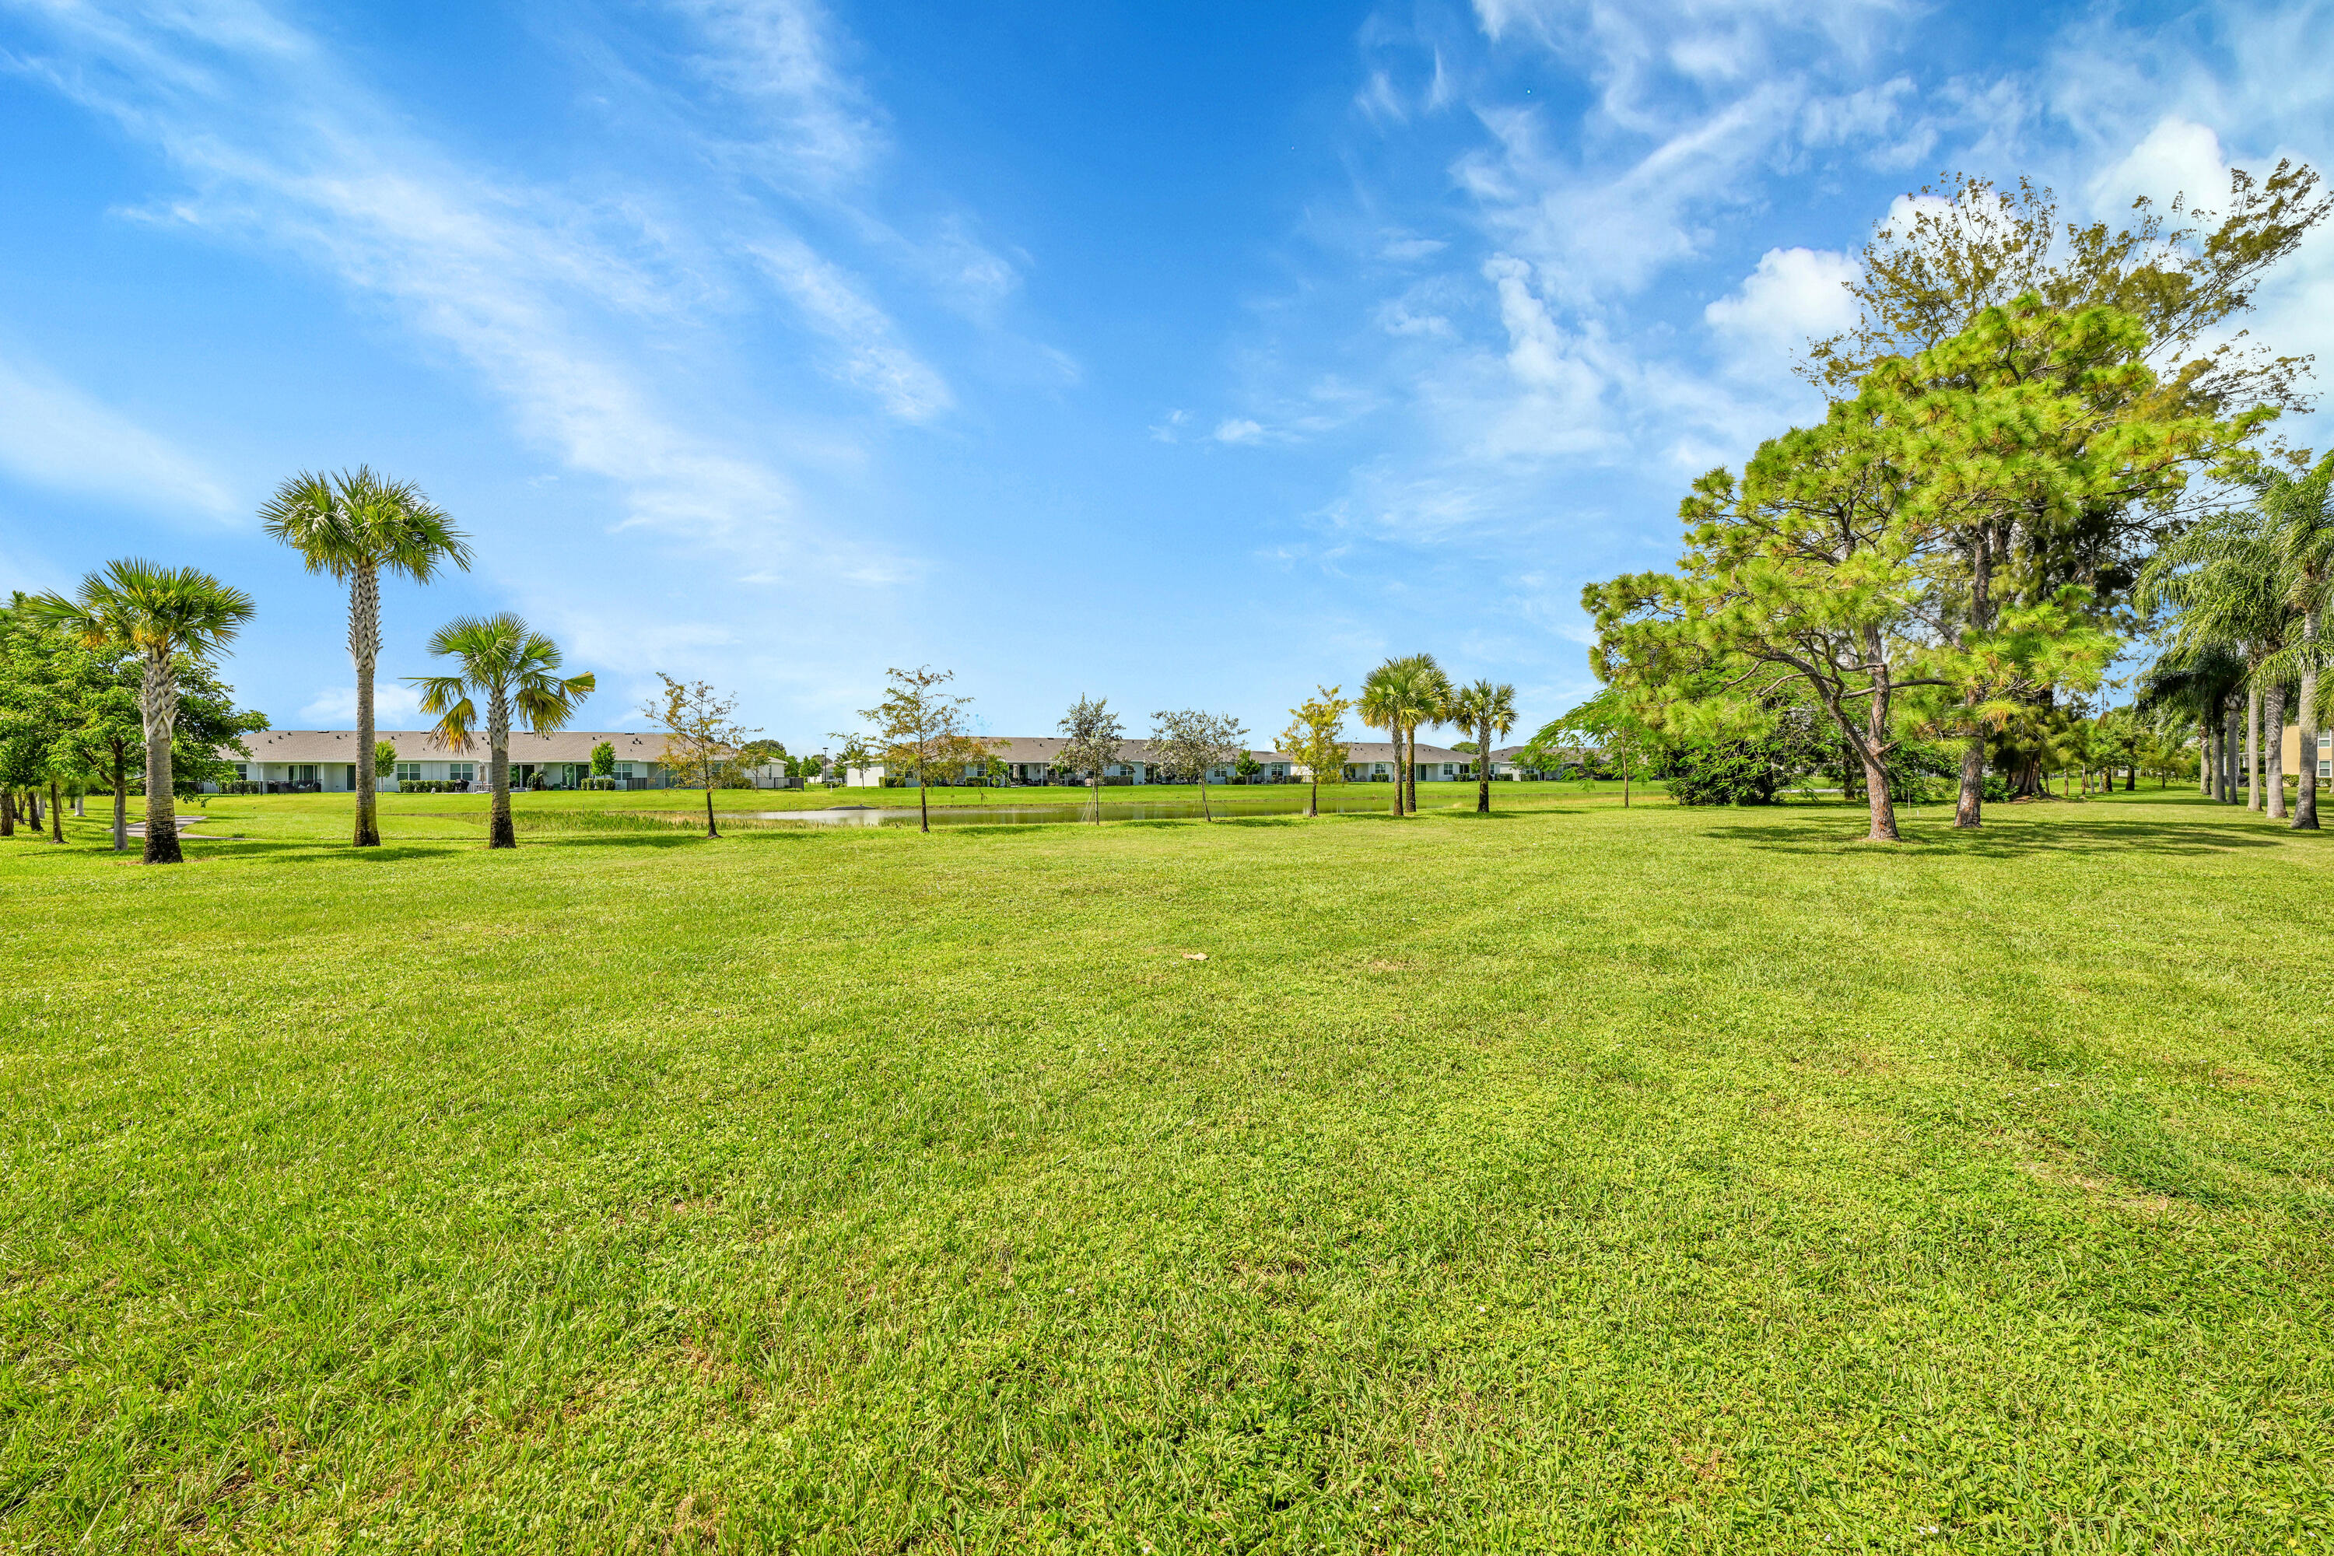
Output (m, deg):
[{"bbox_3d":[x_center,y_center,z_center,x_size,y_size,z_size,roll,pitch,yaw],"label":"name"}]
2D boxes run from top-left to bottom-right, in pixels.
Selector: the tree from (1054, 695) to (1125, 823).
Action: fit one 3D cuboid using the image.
[{"bbox_3d":[-2.367,-0.559,28.358,2.200,4.060,2.200,0,1,-5],"label":"tree"}]

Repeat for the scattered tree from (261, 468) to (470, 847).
[{"bbox_3d":[-18.551,-2.765,20.942,3.600,8.700,3.600,-1,1,-41],"label":"scattered tree"}]

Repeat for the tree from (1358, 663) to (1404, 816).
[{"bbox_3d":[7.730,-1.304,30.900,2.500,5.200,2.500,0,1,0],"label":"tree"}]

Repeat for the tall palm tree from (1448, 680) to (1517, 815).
[{"bbox_3d":[12.171,-1.192,34.975,2.700,5.130,2.700,0,1,19],"label":"tall palm tree"}]

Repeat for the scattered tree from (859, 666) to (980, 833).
[{"bbox_3d":[-6.759,-0.767,24.975,3.200,4.580,3.200,0,1,-15],"label":"scattered tree"}]

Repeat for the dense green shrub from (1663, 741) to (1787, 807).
[{"bbox_3d":[25.167,-0.206,41.000,5.300,2.850,4.200,0,1,0],"label":"dense green shrub"}]

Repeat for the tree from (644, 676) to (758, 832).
[{"bbox_3d":[-10.781,-0.492,21.000,2.650,3.720,2.550,0,1,0],"label":"tree"}]

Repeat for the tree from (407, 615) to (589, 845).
[{"bbox_3d":[-13.494,-0.947,18.400,3.700,4.720,3.500,0,1,0],"label":"tree"}]

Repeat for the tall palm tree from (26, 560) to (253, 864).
[{"bbox_3d":[-19.610,-1.256,17.463,3.100,5.790,3.100,1,1,42],"label":"tall palm tree"}]

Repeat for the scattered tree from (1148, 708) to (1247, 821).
[{"bbox_3d":[0.905,-0.384,27.300,2.900,3.400,2.800,0,1,0],"label":"scattered tree"}]

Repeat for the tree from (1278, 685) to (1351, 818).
[{"bbox_3d":[4.913,-0.889,30.000,2.400,4.370,2.350,0,1,0],"label":"tree"}]

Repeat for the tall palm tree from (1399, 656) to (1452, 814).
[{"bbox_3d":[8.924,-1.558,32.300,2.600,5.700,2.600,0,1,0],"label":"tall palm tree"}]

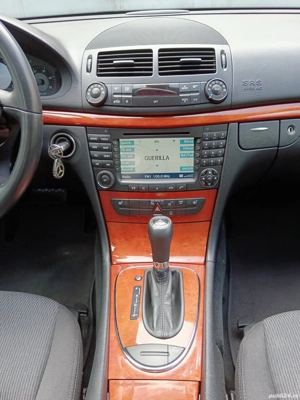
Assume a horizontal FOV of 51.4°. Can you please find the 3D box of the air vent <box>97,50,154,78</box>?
[{"bbox_3d":[-0.045,-0.253,0.576,0.104,0.047,0.030,2,13,5],"label":"air vent"}]

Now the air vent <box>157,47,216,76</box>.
[{"bbox_3d":[0.069,-0.253,0.572,0.104,0.047,0.030,-3,13,-1],"label":"air vent"}]

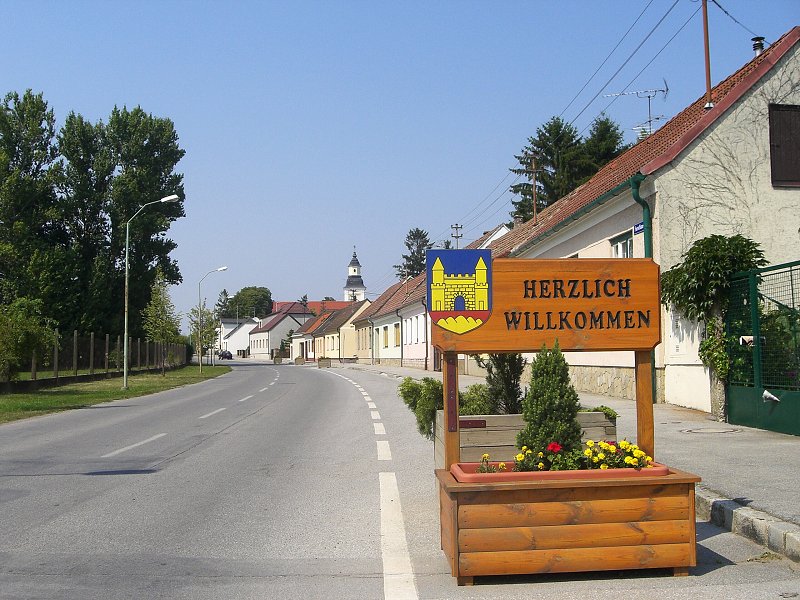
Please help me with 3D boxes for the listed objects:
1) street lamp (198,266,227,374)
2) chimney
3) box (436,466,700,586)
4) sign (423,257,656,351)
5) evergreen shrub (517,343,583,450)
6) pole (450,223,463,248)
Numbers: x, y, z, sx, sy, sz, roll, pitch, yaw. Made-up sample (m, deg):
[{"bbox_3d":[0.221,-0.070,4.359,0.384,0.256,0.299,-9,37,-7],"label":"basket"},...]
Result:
[{"bbox_3d":[-11.743,1.265,55.000,1.754,6.701,0.350,0,-4,-12],"label":"street lamp"},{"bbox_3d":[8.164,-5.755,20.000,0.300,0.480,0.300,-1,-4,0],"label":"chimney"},{"bbox_3d":[0.841,1.153,4.584,1.254,0.485,0.632,-1,-4,-4],"label":"box"},{"bbox_3d":[0.805,0.005,4.860,1.313,0.568,0.060,-1,-4,-4],"label":"sign"},{"bbox_3d":[0.786,0.529,4.634,0.352,0.651,0.352,-1,-4,-4],"label":"evergreen shrub"},{"bbox_3d":[3.719,-3.278,57.000,0.720,3.440,0.200,-1,-4,-4],"label":"pole"}]

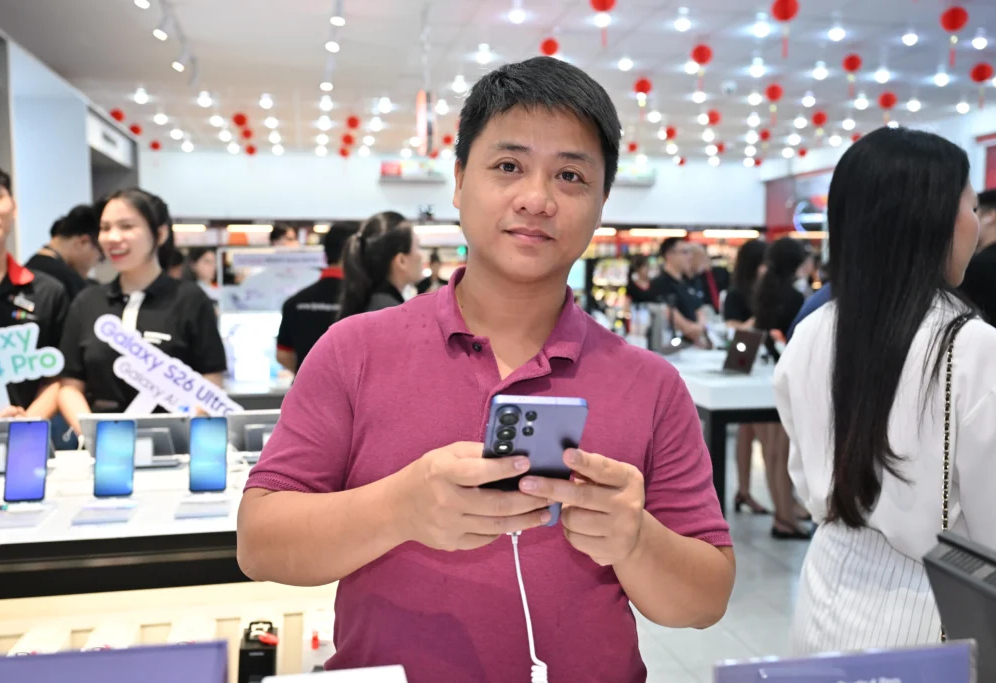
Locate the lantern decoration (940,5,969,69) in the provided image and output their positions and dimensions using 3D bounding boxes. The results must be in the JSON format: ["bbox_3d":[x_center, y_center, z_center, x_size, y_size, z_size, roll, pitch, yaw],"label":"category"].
[{"bbox_3d":[2.959,-1.993,5.913,0.154,0.350,0.154,-1,4,-12],"label":"lantern decoration"}]

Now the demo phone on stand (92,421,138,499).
[{"bbox_3d":[-0.826,0.253,1.964,0.078,0.165,0.008,-1,-11,-10],"label":"demo phone on stand"}]

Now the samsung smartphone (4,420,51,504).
[{"bbox_3d":[-0.985,0.251,1.907,0.078,0.166,0.008,-1,-11,-10],"label":"samsung smartphone"}]

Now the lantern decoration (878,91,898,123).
[{"bbox_3d":[3.651,-2.162,8.541,0.154,0.350,0.154,-1,4,-12],"label":"lantern decoration"}]

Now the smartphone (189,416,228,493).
[{"bbox_3d":[-0.639,0.251,2.011,0.078,0.165,0.008,-1,-11,-10],"label":"smartphone"}]

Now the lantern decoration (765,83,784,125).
[{"bbox_3d":[2.496,-2.150,8.232,0.154,0.350,0.154,-1,4,-12],"label":"lantern decoration"}]

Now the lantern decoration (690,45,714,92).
[{"bbox_3d":[1.521,-2.041,6.792,0.154,0.350,0.154,-1,4,-12],"label":"lantern decoration"}]

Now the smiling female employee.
[{"bbox_3d":[-1.043,0.361,2.708,0.480,1.620,0.360,0,4,-5],"label":"smiling female employee"}]

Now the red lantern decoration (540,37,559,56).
[{"bbox_3d":[0.370,-2.023,6.566,0.154,0.350,0.154,-1,4,-12],"label":"red lantern decoration"}]

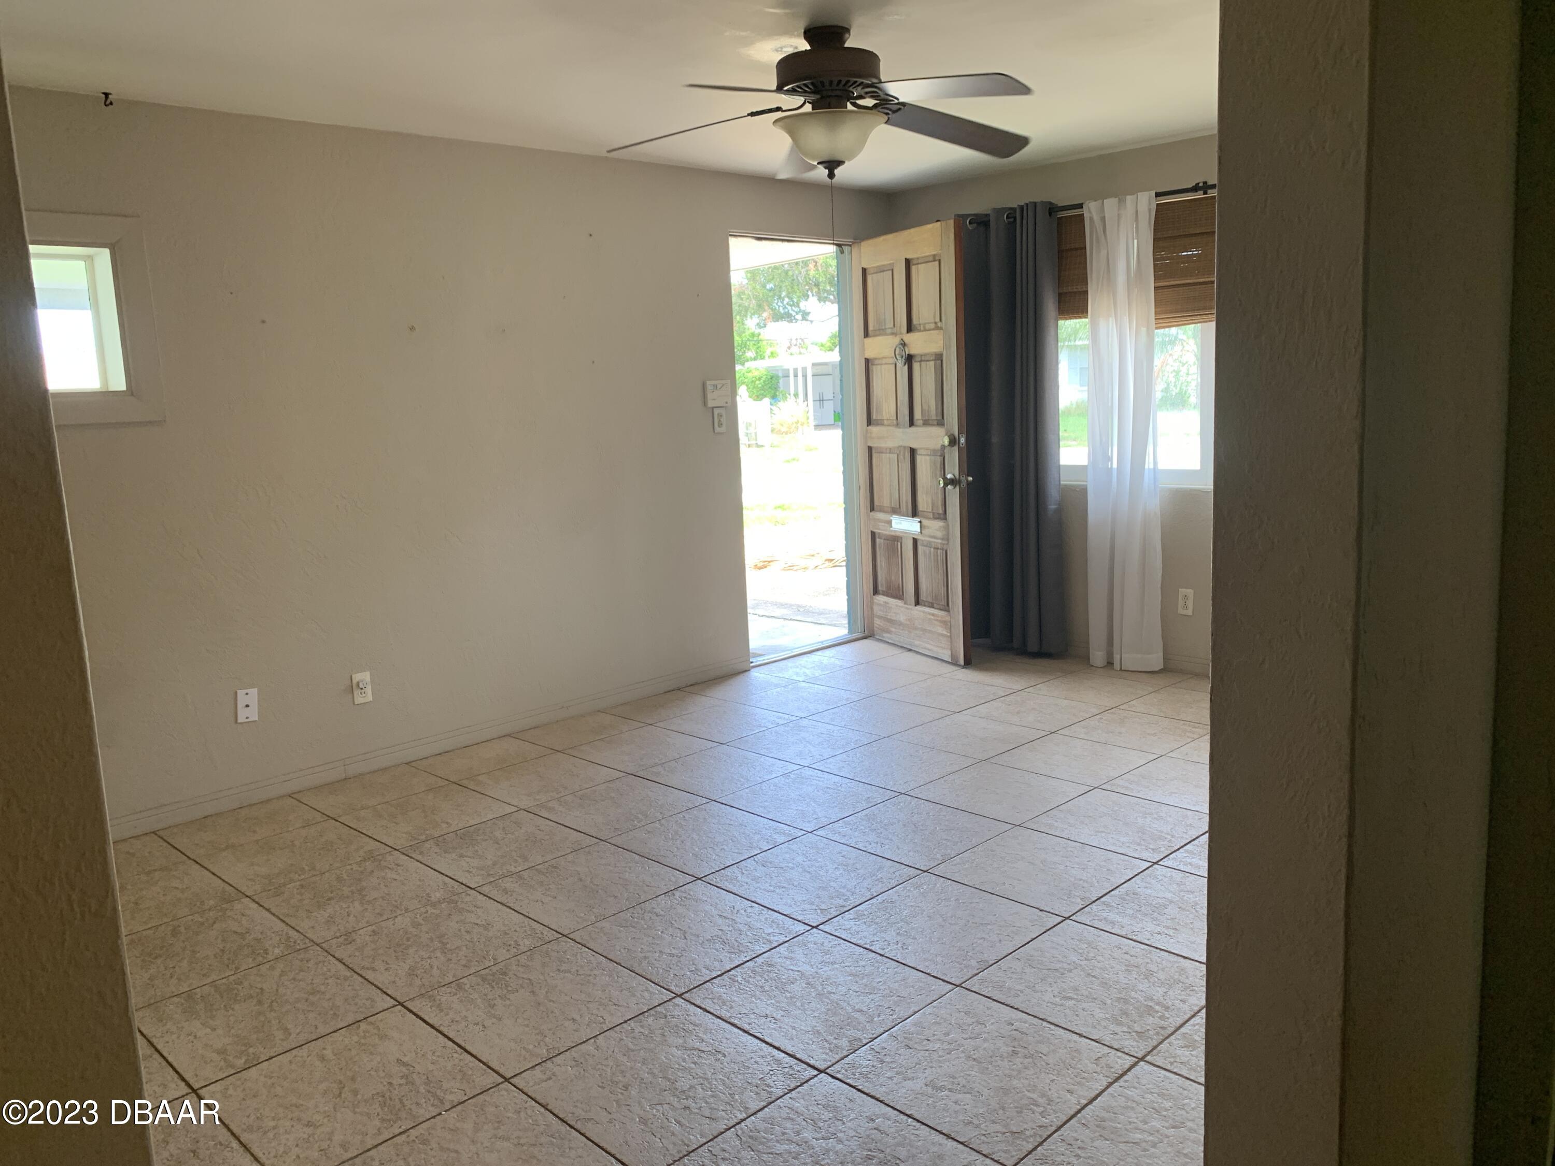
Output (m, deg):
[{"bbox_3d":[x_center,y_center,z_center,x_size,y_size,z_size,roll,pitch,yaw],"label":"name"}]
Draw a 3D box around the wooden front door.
[{"bbox_3d":[0.670,-0.689,5.887,0.045,2.086,0.869,-7,10,-28],"label":"wooden front door"}]

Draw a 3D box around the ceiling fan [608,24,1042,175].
[{"bbox_3d":[0.149,-1.351,3.300,1.290,0.405,1.290,-11,13,-43],"label":"ceiling fan"}]

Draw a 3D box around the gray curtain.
[{"bbox_3d":[1.145,-0.734,5.766,0.140,2.140,0.590,-11,13,-43],"label":"gray curtain"}]

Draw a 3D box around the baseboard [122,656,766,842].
[{"bbox_3d":[-1.177,0.605,4.773,0.016,0.076,2.936,7,13,44],"label":"baseboard"}]

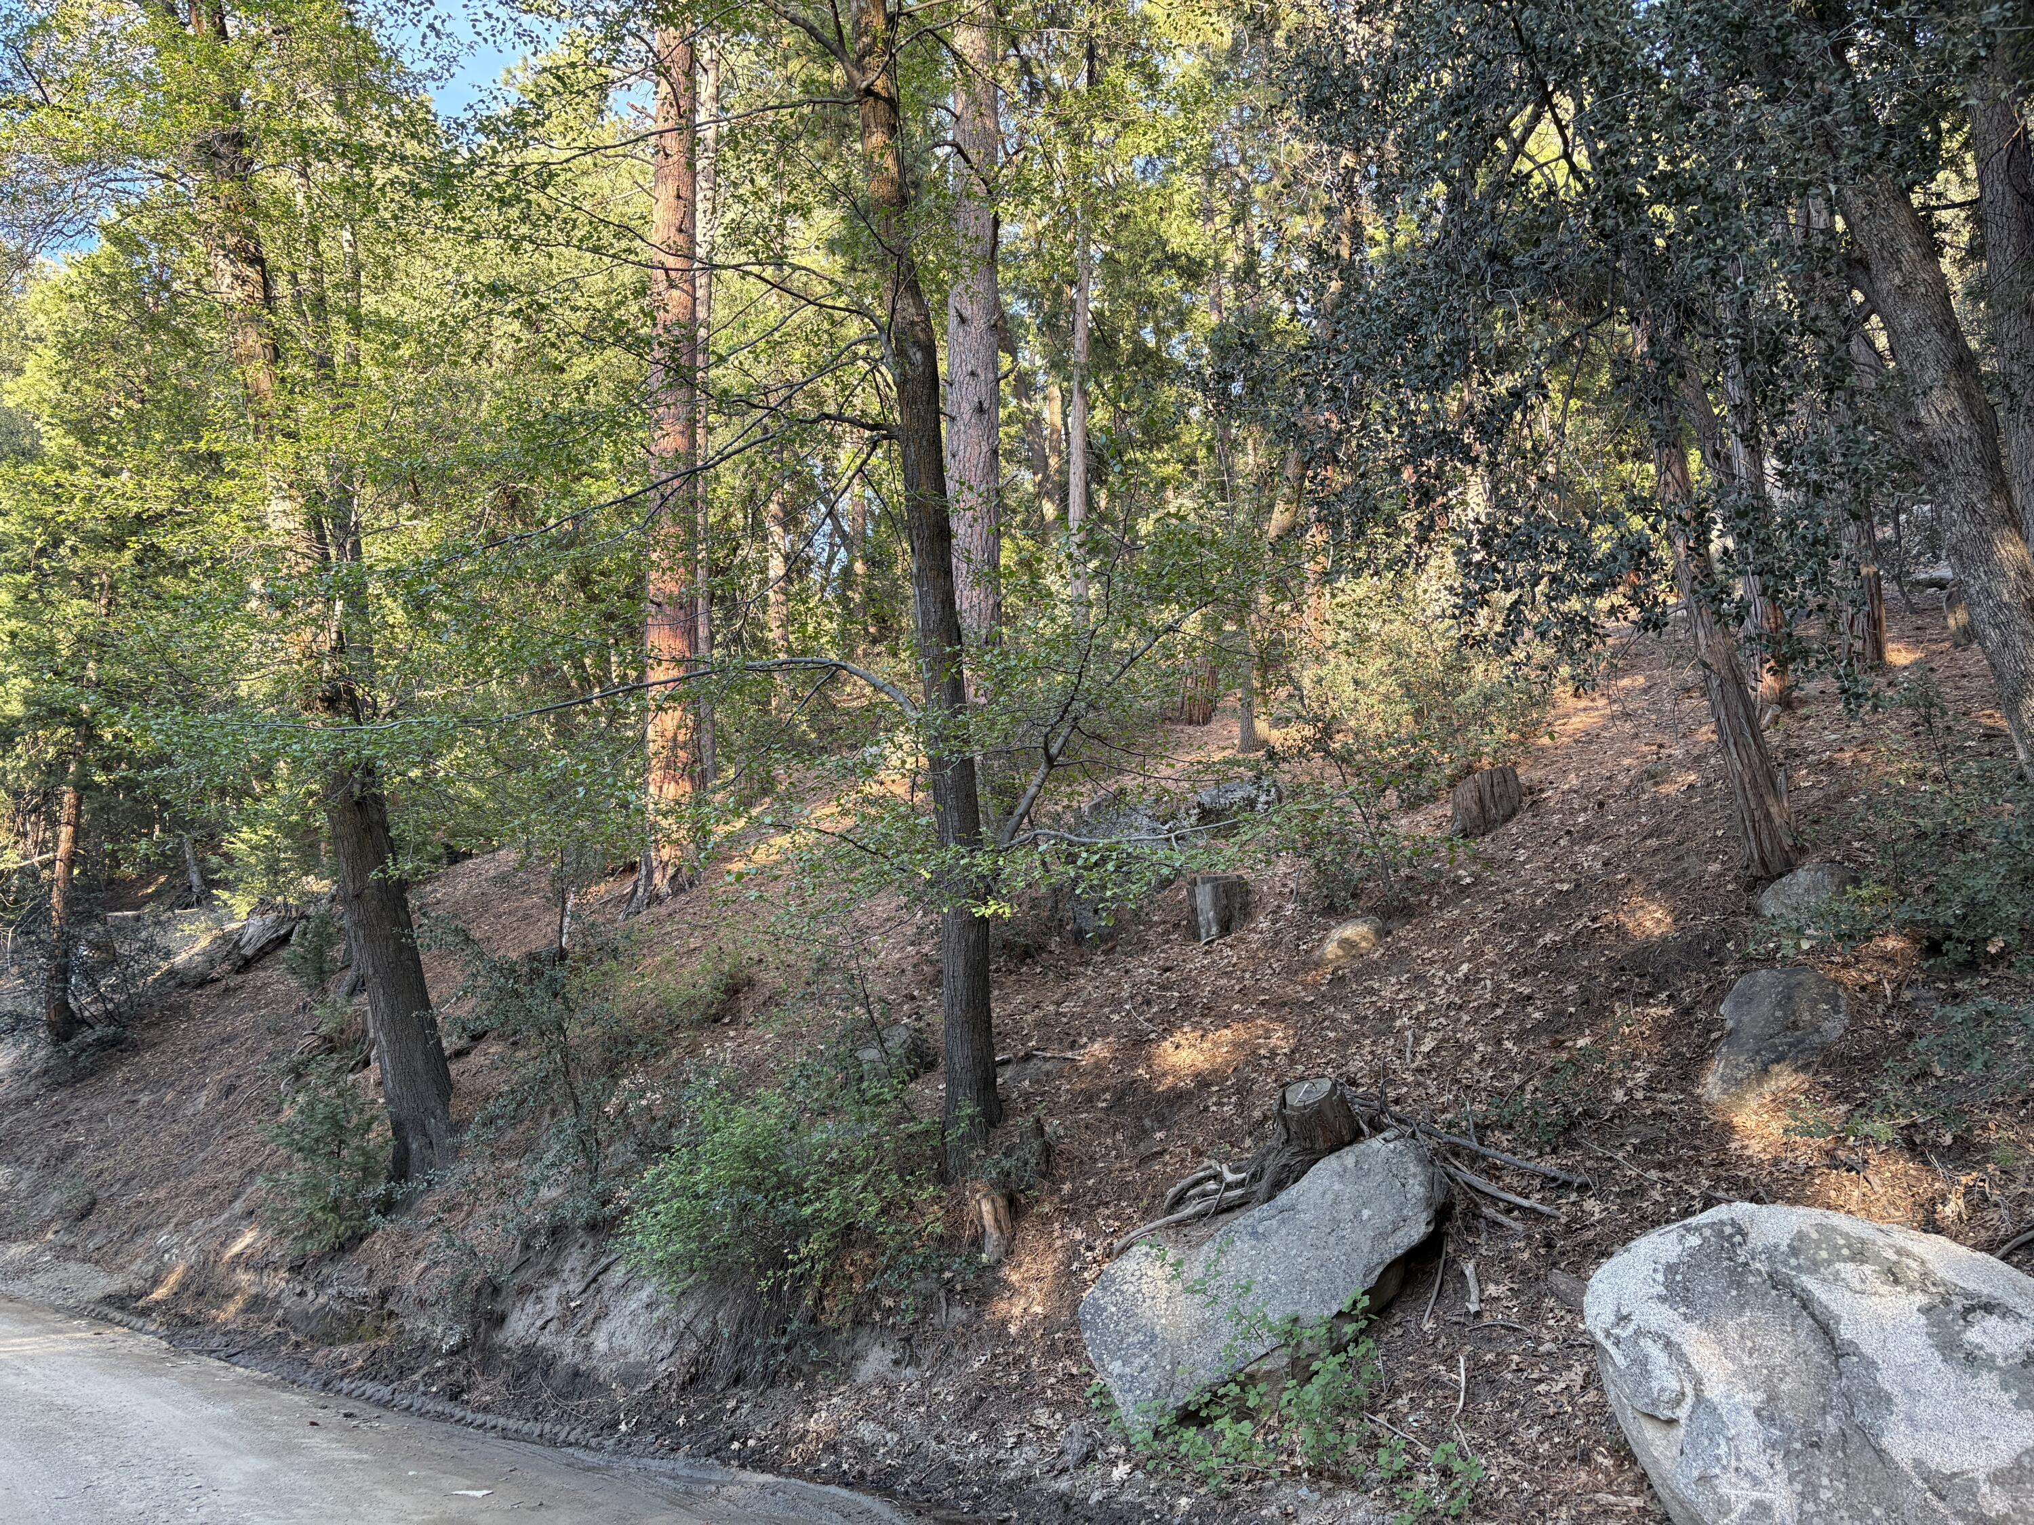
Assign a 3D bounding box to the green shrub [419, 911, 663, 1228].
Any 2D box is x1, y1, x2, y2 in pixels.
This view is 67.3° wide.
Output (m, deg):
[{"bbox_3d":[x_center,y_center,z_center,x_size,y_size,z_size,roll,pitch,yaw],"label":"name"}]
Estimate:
[{"bbox_3d":[-2.094,1.349,6.900,1.020,1.320,0.900,0,-6,0],"label":"green shrub"}]

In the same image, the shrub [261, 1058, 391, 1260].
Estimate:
[{"bbox_3d":[-3.115,1.758,6.900,0.560,0.850,0.560,0,-6,0],"label":"shrub"}]

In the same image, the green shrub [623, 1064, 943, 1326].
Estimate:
[{"bbox_3d":[-0.843,1.621,5.900,1.164,0.910,1.050,0,-6,0],"label":"green shrub"}]

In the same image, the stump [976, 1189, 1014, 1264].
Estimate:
[{"bbox_3d":[-0.088,1.850,6.100,0.157,0.291,0.170,0,-6,0],"label":"stump"}]

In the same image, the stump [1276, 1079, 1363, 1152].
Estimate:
[{"bbox_3d":[1.217,1.431,6.200,0.322,0.288,0.310,0,-6,0],"label":"stump"}]

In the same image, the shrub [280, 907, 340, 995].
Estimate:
[{"bbox_3d":[-5.318,1.406,11.500,0.430,0.650,0.430,0,-6,0],"label":"shrub"}]

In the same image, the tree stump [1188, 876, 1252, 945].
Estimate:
[{"bbox_3d":[1.264,0.920,9.600,0.387,0.424,0.380,0,-6,0],"label":"tree stump"}]

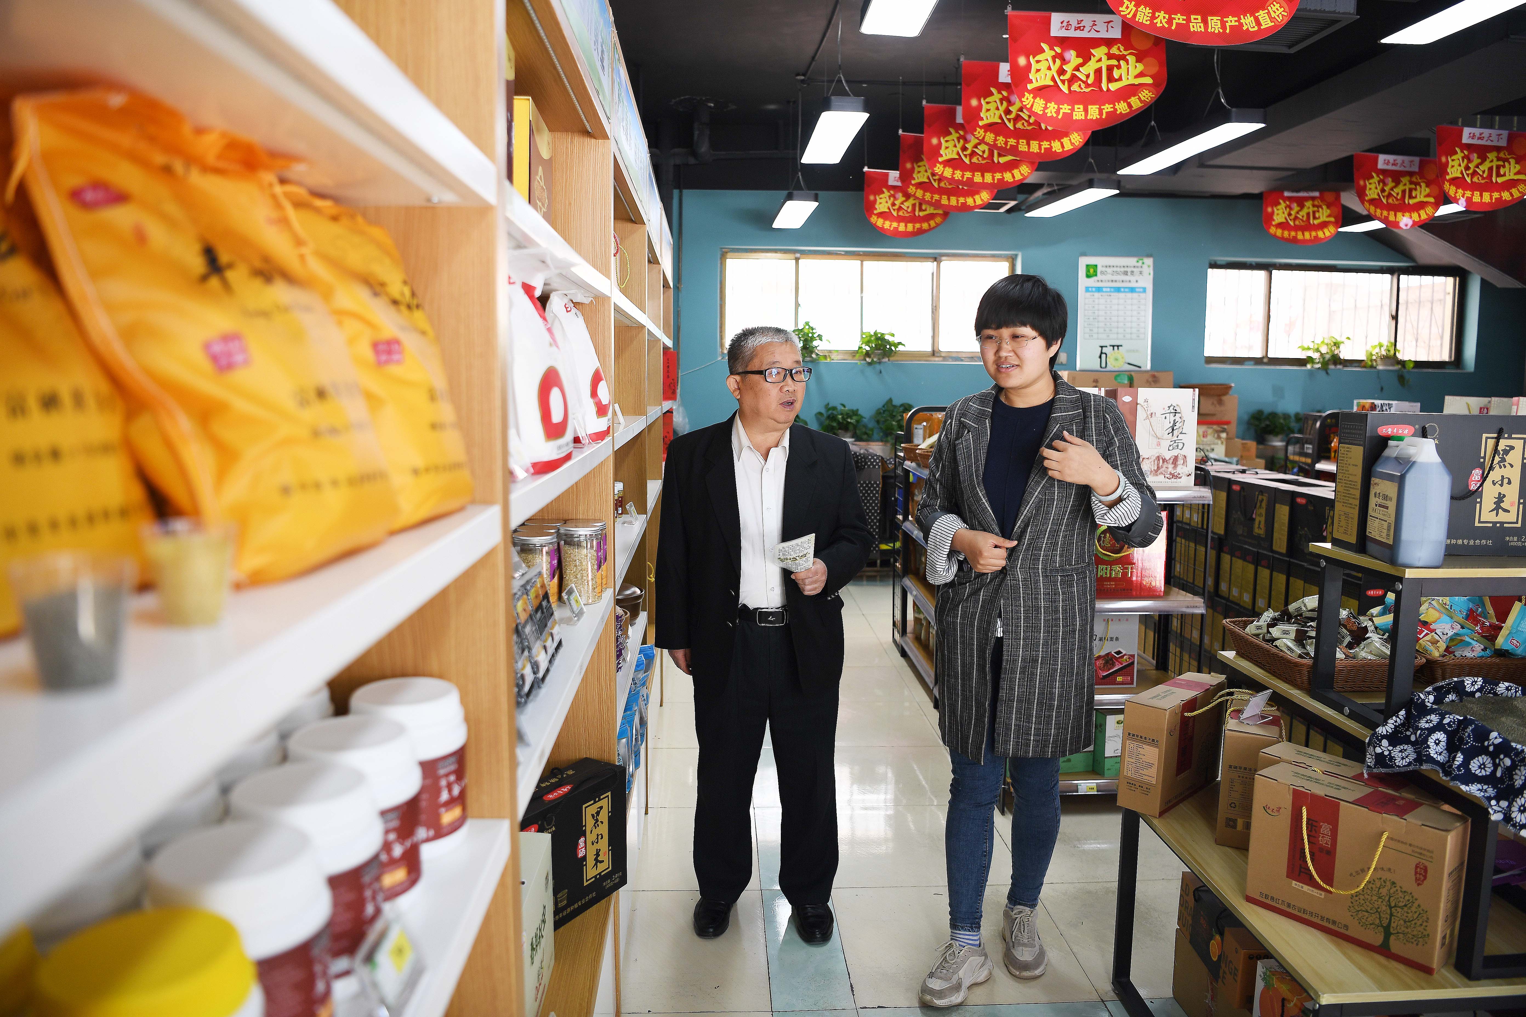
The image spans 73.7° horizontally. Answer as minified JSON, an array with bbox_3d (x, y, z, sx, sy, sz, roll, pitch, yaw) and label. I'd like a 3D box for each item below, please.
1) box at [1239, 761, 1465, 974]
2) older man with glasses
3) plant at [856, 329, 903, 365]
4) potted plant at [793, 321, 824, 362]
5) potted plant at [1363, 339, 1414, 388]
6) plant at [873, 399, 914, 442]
[{"bbox_3d":[1.130,0.676,1.948,0.109,0.268,0.332,-5,9,-39],"label":"box"},{"bbox_3d":[-0.011,0.336,2.848,0.590,1.670,0.370,0,7,-7],"label":"older man with glasses"},{"bbox_3d":[0.954,-1.319,8.306,0.380,0.300,0.320,0,7,-5],"label":"plant"},{"bbox_3d":[0.362,-1.328,8.122,0.270,0.330,0.270,0,7,-3],"label":"potted plant"},{"bbox_3d":[5.135,-1.190,8.354,0.340,0.380,0.260,0,7,-3],"label":"potted plant"},{"bbox_3d":[1.021,-0.661,7.883,0.330,0.370,0.310,0,7,-3],"label":"plant"}]

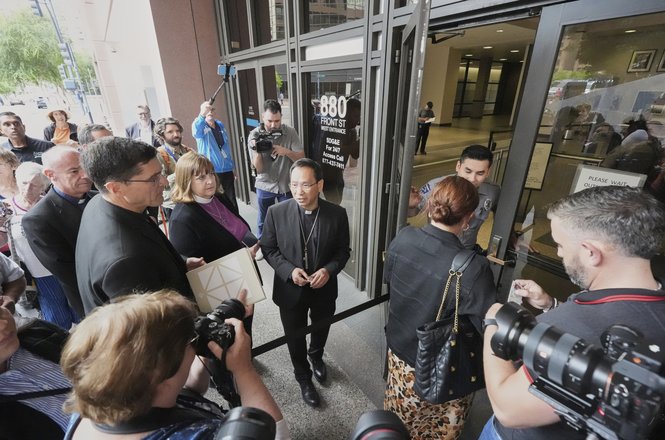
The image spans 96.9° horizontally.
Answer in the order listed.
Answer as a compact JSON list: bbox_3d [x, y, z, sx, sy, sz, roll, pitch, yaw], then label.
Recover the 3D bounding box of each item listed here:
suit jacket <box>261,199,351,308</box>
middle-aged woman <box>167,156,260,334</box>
[{"bbox_3d":[-0.142,0.201,1.662,0.530,0.680,0.360,-1,22,-4],"label":"suit jacket"},{"bbox_3d":[-0.667,0.391,1.827,0.420,1.620,0.500,7,23,17],"label":"middle-aged woman"}]

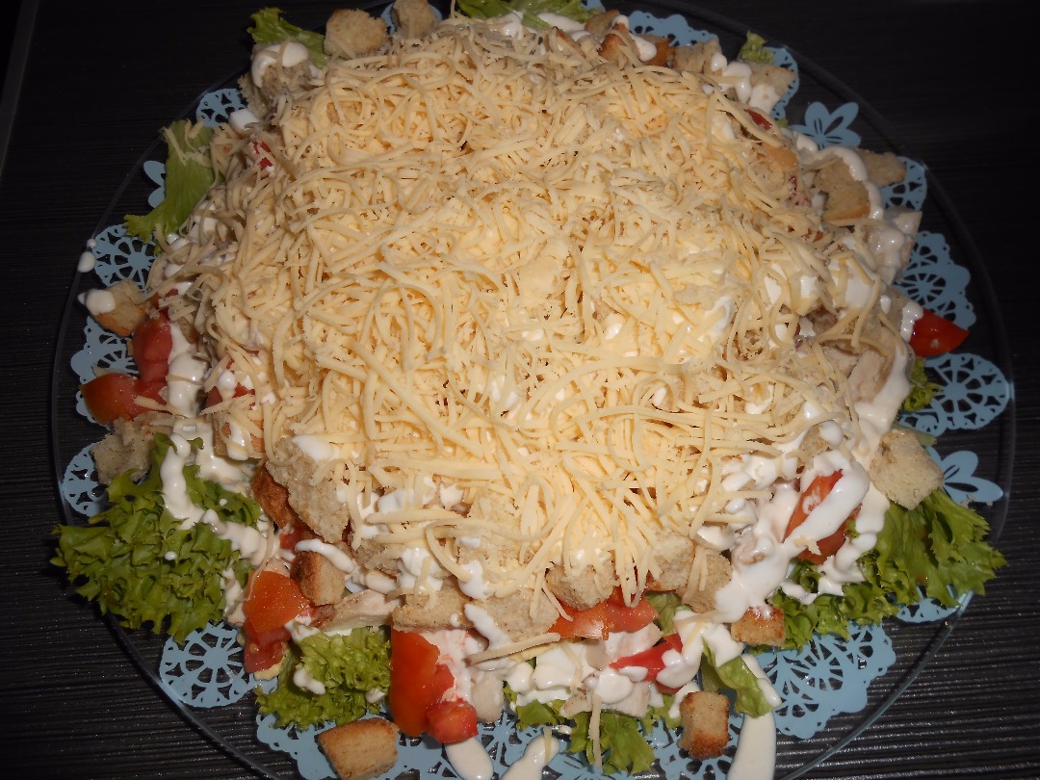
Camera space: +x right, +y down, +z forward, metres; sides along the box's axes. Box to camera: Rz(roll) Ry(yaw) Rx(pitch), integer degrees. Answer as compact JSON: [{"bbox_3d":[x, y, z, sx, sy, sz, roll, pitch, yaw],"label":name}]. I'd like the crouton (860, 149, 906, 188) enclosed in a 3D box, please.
[{"bbox_3d":[0.133,-0.082,0.290,0.017,0.012,0.013,-4,66,-2],"label":"crouton"}]

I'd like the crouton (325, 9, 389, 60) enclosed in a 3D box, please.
[{"bbox_3d":[-0.062,-0.136,0.298,0.023,0.013,0.014,1,94,-10],"label":"crouton"}]

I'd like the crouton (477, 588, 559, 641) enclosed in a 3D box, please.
[{"bbox_3d":[-0.001,0.062,0.214,0.021,0.013,0.013,0,66,0],"label":"crouton"}]

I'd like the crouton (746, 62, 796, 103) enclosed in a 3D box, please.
[{"bbox_3d":[0.094,-0.116,0.294,0.015,0.009,0.011,18,76,19],"label":"crouton"}]

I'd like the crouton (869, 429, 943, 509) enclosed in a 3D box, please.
[{"bbox_3d":[0.119,0.024,0.240,0.015,0.013,0.015,-37,71,-15],"label":"crouton"}]

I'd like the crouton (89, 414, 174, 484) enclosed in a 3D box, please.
[{"bbox_3d":[-0.122,0.019,0.247,0.017,0.014,0.017,9,66,4],"label":"crouton"}]

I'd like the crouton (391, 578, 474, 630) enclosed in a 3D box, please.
[{"bbox_3d":[-0.023,0.056,0.206,0.020,0.010,0.010,1,40,-13],"label":"crouton"}]

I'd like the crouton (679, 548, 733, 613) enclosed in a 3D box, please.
[{"bbox_3d":[0.052,0.053,0.218,0.014,0.013,0.016,7,66,3],"label":"crouton"}]

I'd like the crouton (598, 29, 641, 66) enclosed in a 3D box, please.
[{"bbox_3d":[0.038,-0.132,0.304,0.015,0.013,0.014,-18,68,-8],"label":"crouton"}]

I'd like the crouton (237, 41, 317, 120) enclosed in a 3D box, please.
[{"bbox_3d":[-0.089,-0.114,0.287,0.022,0.017,0.018,13,68,-8],"label":"crouton"}]

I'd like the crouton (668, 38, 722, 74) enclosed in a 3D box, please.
[{"bbox_3d":[0.070,-0.132,0.309,0.017,0.013,0.013,-4,66,-2],"label":"crouton"}]

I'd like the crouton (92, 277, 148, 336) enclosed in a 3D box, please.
[{"bbox_3d":[-0.138,-0.028,0.270,0.013,0.012,0.014,33,70,13],"label":"crouton"}]

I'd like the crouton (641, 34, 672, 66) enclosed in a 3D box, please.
[{"bbox_3d":[0.053,-0.134,0.310,0.014,0.012,0.013,-9,67,-4],"label":"crouton"}]

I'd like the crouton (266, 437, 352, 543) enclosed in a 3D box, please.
[{"bbox_3d":[-0.057,0.028,0.212,0.015,0.013,0.025,-41,85,-13],"label":"crouton"}]

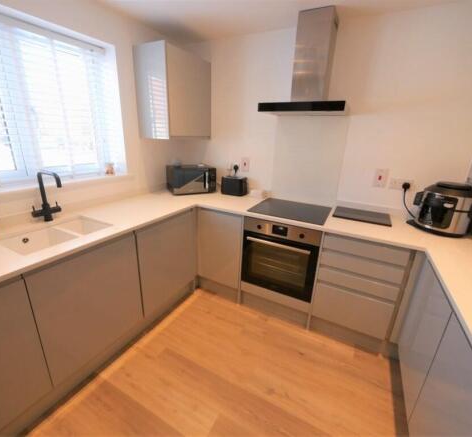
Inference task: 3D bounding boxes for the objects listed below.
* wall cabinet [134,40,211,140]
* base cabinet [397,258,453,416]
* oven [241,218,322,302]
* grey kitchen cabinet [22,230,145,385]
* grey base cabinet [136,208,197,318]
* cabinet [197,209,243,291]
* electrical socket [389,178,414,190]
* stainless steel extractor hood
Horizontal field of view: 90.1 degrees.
[{"bbox_3d":[-0.563,-1.137,2.243,0.342,0.713,0.616,12,21,25],"label":"wall cabinet"},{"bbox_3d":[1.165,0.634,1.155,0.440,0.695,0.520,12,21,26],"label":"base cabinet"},{"bbox_3d":[0.445,0.253,2.060,0.596,0.593,0.565,12,21,26],"label":"oven"},{"bbox_3d":[-1.070,0.443,1.518,0.595,0.682,0.599,12,21,25],"label":"grey kitchen cabinet"},{"bbox_3d":[-0.769,0.275,2.018,0.570,0.700,0.600,12,21,26],"label":"grey base cabinet"},{"bbox_3d":[-0.027,0.198,2.361,0.432,0.727,0.591,12,21,25],"label":"cabinet"},{"bbox_3d":[1.305,-0.265,1.854,0.150,0.083,0.020,12,21,25],"label":"electrical socket"},{"bbox_3d":[0.550,-1.115,1.727,0.596,0.658,0.467,12,21,25],"label":"stainless steel extractor hood"}]

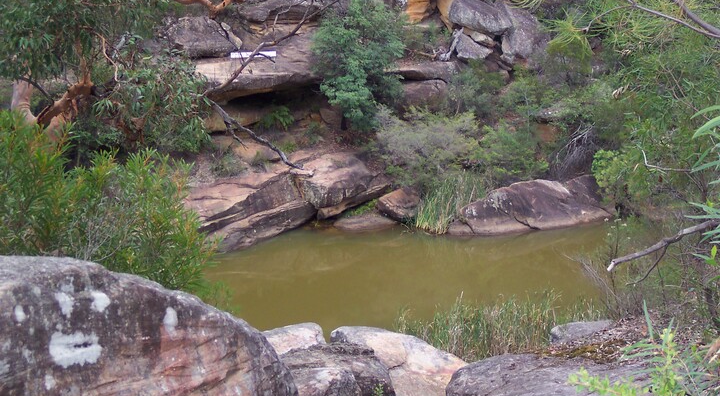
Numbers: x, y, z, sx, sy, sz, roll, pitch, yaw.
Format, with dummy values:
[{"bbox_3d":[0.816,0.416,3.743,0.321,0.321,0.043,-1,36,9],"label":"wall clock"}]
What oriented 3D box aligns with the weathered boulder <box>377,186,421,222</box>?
[{"bbox_3d":[0.770,0.130,25.200,0.870,0.620,0.750,0,11,0],"label":"weathered boulder"}]

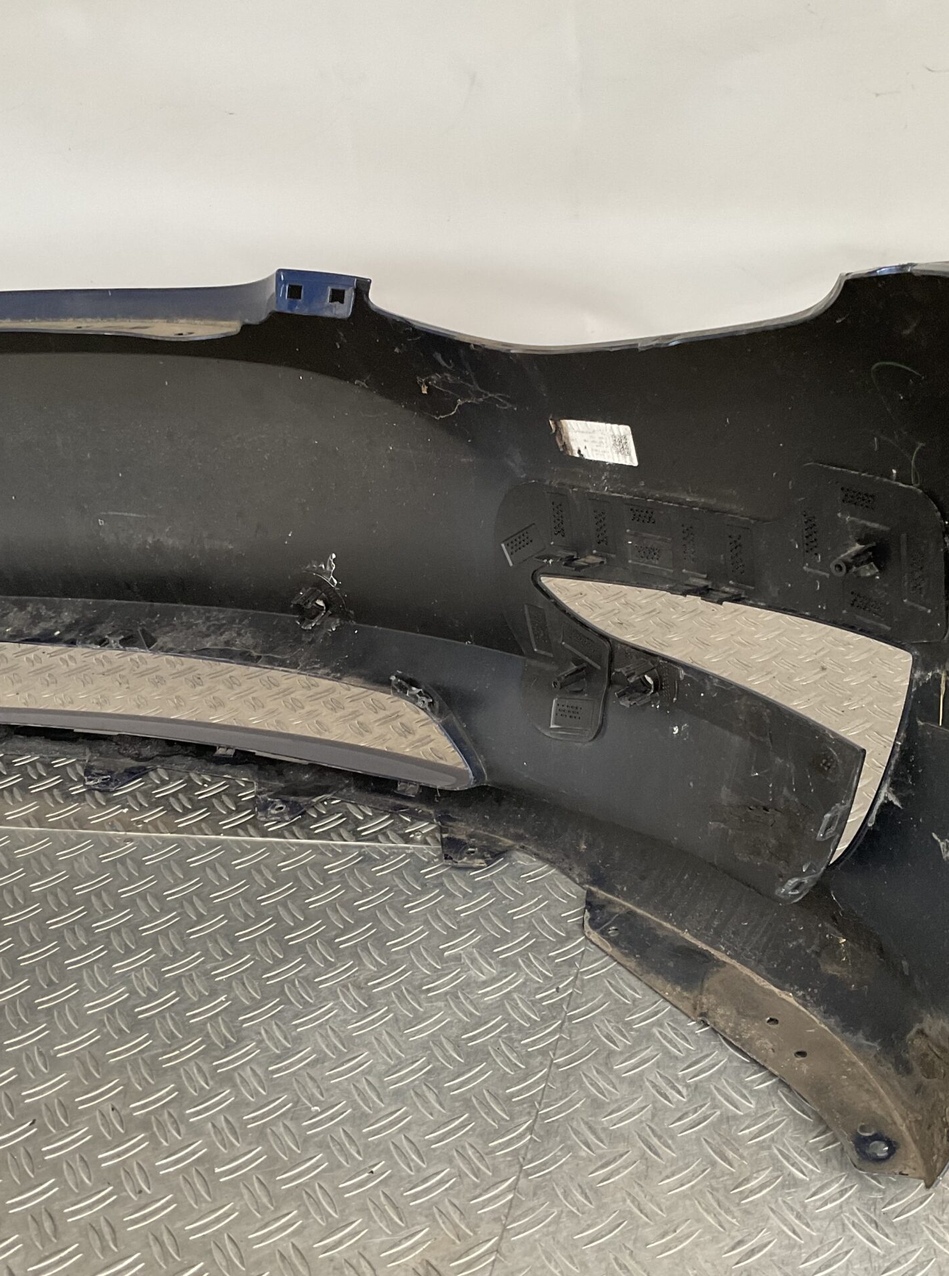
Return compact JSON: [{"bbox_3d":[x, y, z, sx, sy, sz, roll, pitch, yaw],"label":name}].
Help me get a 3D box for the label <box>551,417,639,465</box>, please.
[{"bbox_3d":[0.078,-0.126,0.918,0.065,0.029,0.002,17,46,41],"label":"label"}]

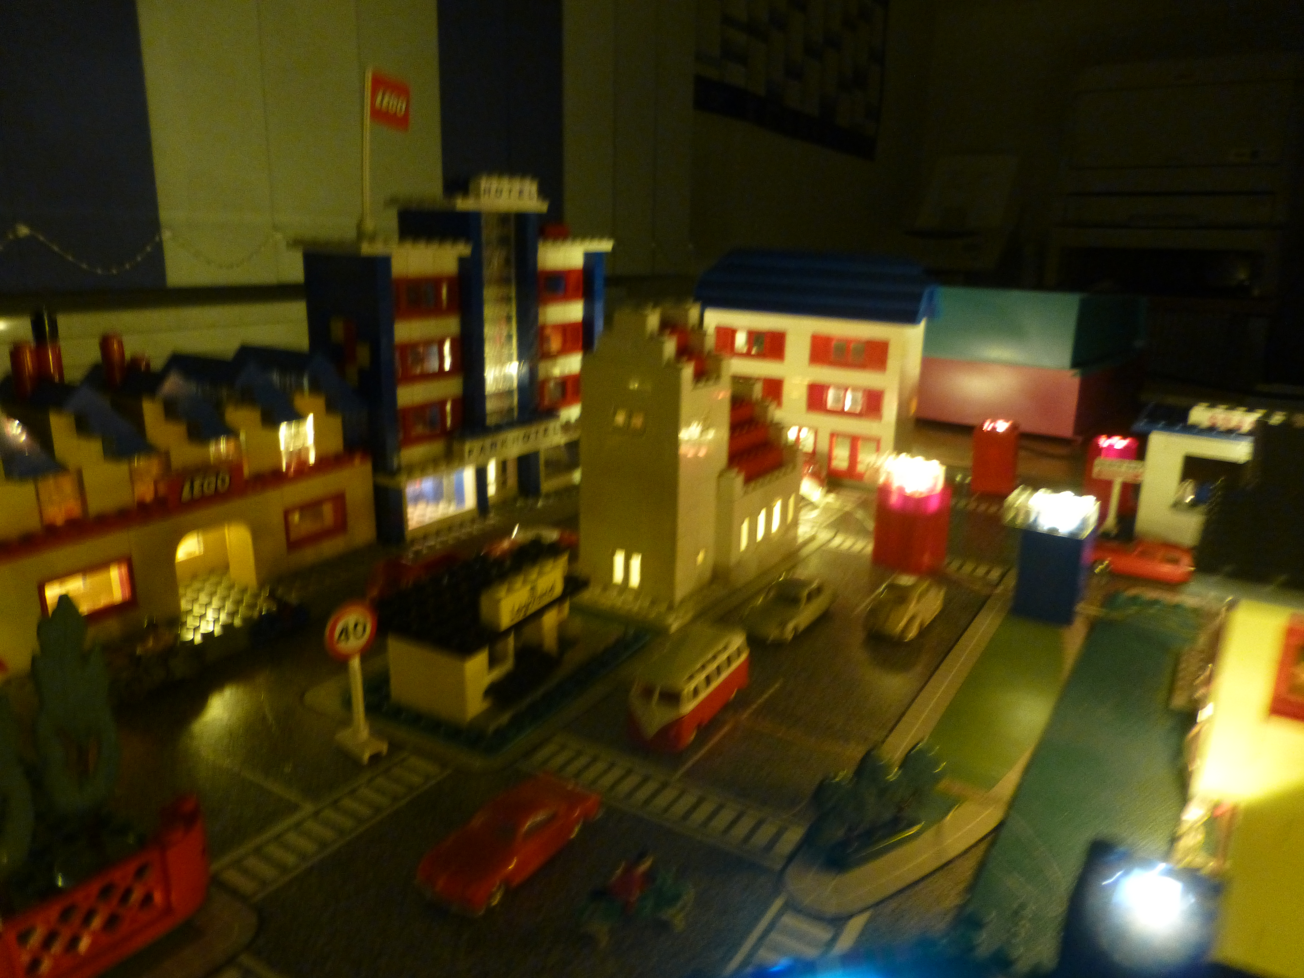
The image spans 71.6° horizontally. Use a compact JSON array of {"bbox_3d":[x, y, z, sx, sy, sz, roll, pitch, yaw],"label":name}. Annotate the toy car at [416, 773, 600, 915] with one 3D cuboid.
[{"bbox_3d":[-0.034,0.084,0.227,0.018,0.015,0.048,11,18,31],"label":"toy car"}]

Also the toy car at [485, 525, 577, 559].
[{"bbox_3d":[-0.058,0.026,0.431,0.019,0.017,0.050,11,18,29],"label":"toy car"}]

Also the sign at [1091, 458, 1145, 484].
[{"bbox_3d":[0.255,-0.010,0.495,0.025,0.012,0.003,11,18,29],"label":"sign"}]

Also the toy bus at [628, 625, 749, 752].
[{"bbox_3d":[0.012,0.063,0.295,0.019,0.022,0.049,11,18,29],"label":"toy bus"}]

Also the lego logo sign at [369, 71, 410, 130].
[{"bbox_3d":[-0.116,-0.171,0.400,0.002,0.019,0.031,9,13,14],"label":"lego logo sign"}]

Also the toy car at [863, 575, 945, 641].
[{"bbox_3d":[0.106,0.047,0.375,0.018,0.017,0.046,11,18,29],"label":"toy car"}]

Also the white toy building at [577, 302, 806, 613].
[{"bbox_3d":[0.018,-0.023,0.415,0.064,0.118,0.106,11,18,29],"label":"white toy building"}]

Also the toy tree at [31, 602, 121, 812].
[{"bbox_3d":[-0.143,0.054,0.224,0.021,0.060,0.018,-9,19,-34],"label":"toy tree"}]

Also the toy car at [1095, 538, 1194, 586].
[{"bbox_3d":[0.235,0.035,0.436,0.047,0.015,0.018,11,18,30],"label":"toy car"}]

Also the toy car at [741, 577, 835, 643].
[{"bbox_3d":[0.059,0.046,0.374,0.019,0.016,0.051,11,18,29],"label":"toy car"}]

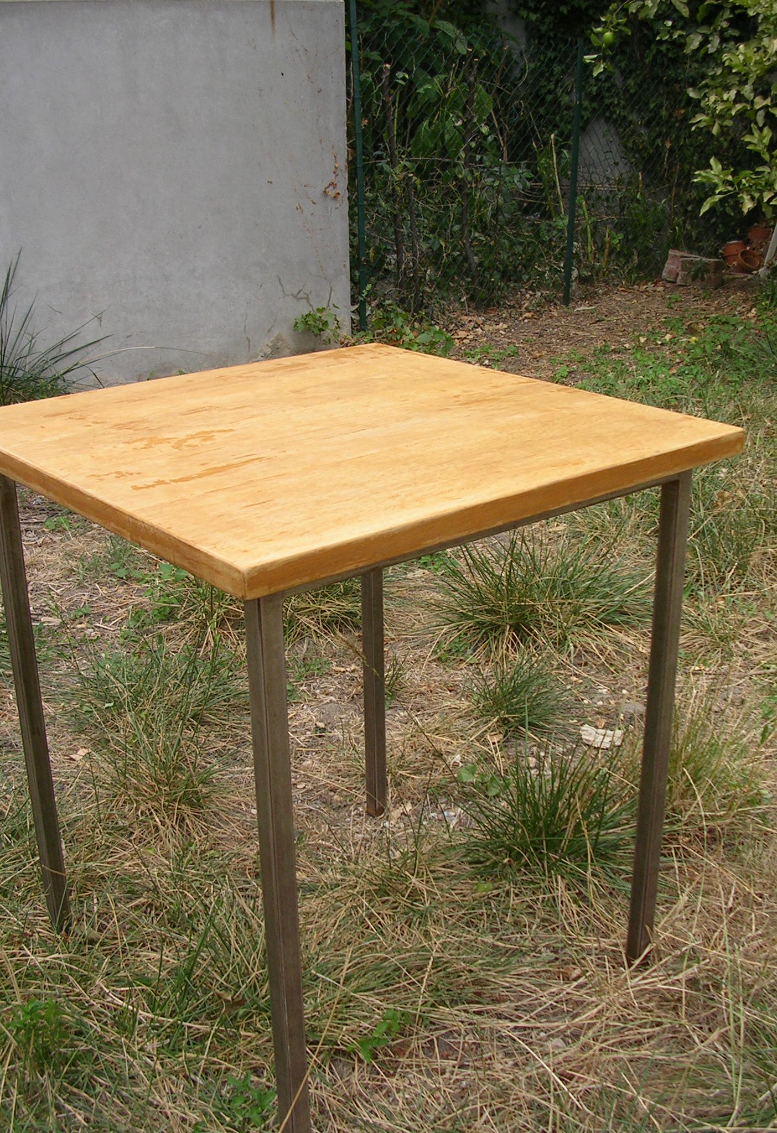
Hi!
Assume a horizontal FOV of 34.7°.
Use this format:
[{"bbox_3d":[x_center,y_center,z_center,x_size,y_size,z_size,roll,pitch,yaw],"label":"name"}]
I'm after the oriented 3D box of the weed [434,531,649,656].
[{"bbox_3d":[0.376,0.034,2.965,0.530,0.205,0.420,-1,21,0],"label":"weed"}]

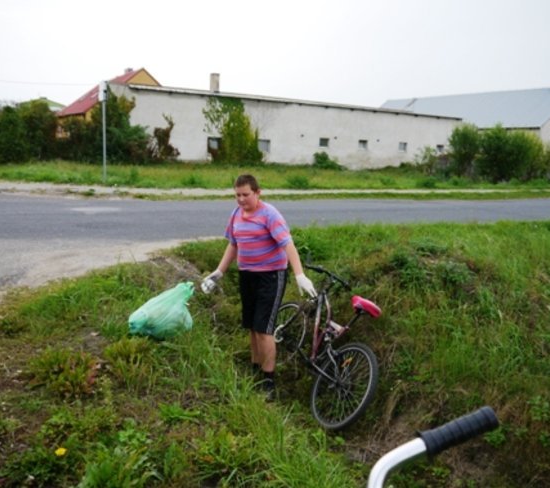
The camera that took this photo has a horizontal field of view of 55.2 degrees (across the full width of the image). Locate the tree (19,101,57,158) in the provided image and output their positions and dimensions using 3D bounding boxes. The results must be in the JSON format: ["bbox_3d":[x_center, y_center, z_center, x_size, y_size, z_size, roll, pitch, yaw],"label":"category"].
[{"bbox_3d":[-15.577,-7.412,34.500,2.600,3.800,2.600,3,10,0],"label":"tree"}]

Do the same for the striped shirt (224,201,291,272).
[{"bbox_3d":[-0.118,-0.057,3.550,0.460,0.470,0.280,9,12,34],"label":"striped shirt"}]

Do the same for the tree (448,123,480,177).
[{"bbox_3d":[13.797,-6.917,38.500,2.500,3.800,2.400,3,10,0],"label":"tree"}]

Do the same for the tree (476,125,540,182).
[{"bbox_3d":[15.537,-6.055,35.000,4.000,3.700,3.600,3,10,0],"label":"tree"}]

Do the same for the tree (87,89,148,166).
[{"bbox_3d":[-9.670,-7.198,32.500,3.500,4.400,3.200,3,10,0],"label":"tree"}]

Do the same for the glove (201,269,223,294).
[{"bbox_3d":[-0.420,0.248,3.480,0.120,0.160,0.130,10,13,36],"label":"glove"}]

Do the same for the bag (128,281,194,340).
[{"bbox_3d":[-0.895,0.533,4.150,0.480,0.400,0.380,4,10,6],"label":"bag"}]

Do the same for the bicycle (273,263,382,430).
[{"bbox_3d":[0.344,0.691,3.895,0.534,0.948,1.573,33,-3,-25],"label":"bicycle"}]

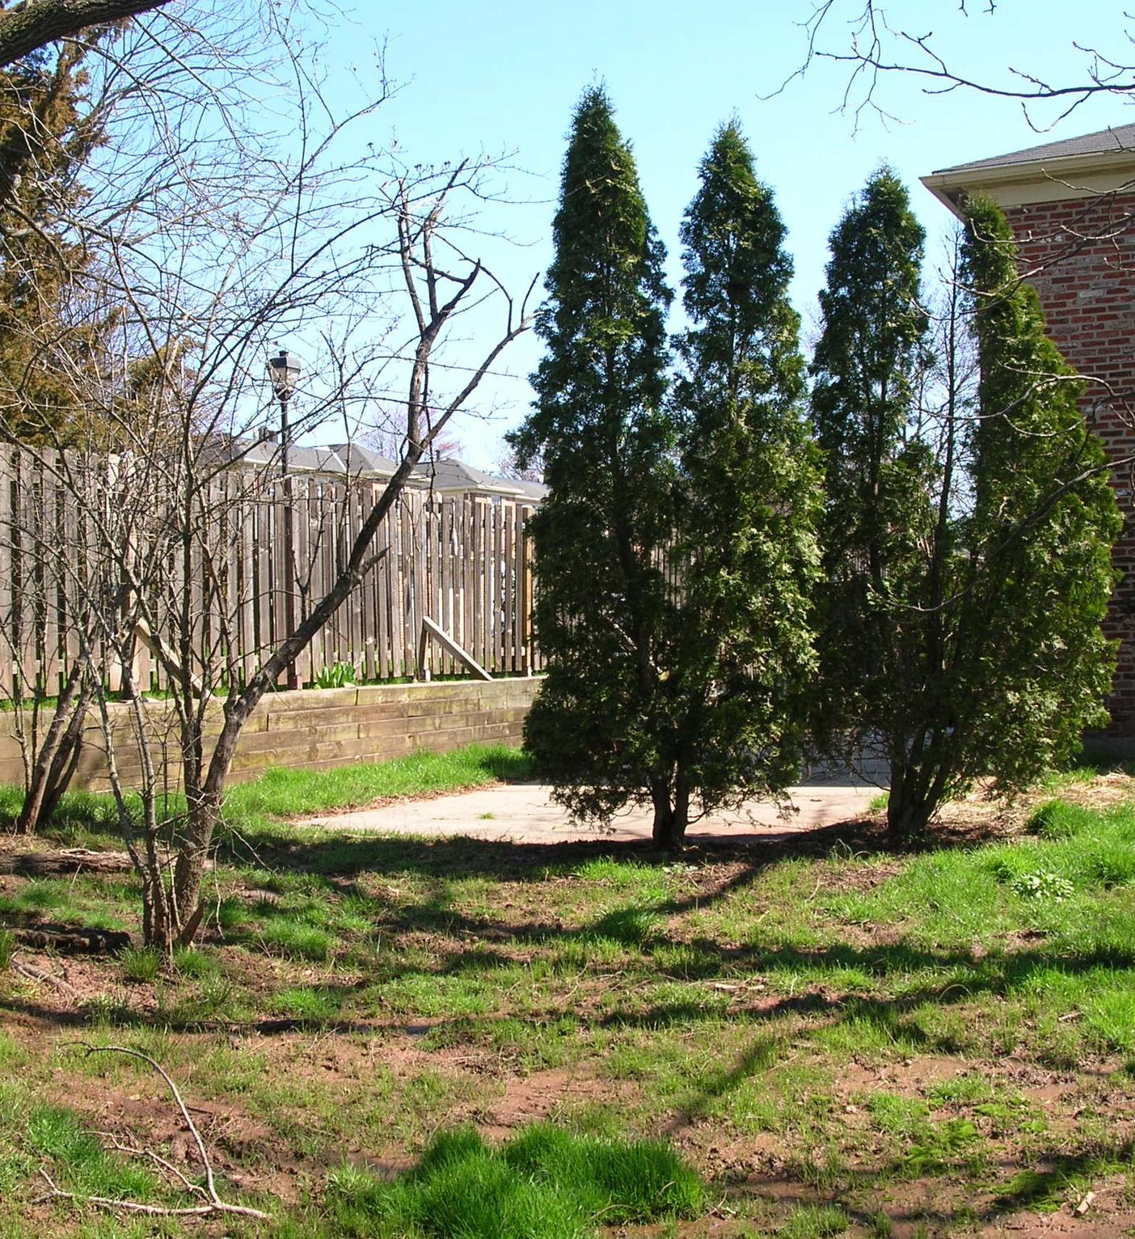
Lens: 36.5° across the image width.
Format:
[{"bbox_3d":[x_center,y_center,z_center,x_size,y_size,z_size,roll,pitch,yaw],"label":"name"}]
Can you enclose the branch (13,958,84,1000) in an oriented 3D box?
[{"bbox_3d":[-2.203,1.494,7.221,0.087,0.090,0.820,-1,-1,-35],"label":"branch"}]

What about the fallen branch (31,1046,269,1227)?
[{"bbox_3d":[-1.373,1.482,5.025,0.516,0.220,1.563,-1,-1,-30],"label":"fallen branch"}]

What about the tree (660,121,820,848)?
[{"bbox_3d":[1.140,-0.899,11.445,1.030,4.764,1.050,-2,0,0],"label":"tree"}]

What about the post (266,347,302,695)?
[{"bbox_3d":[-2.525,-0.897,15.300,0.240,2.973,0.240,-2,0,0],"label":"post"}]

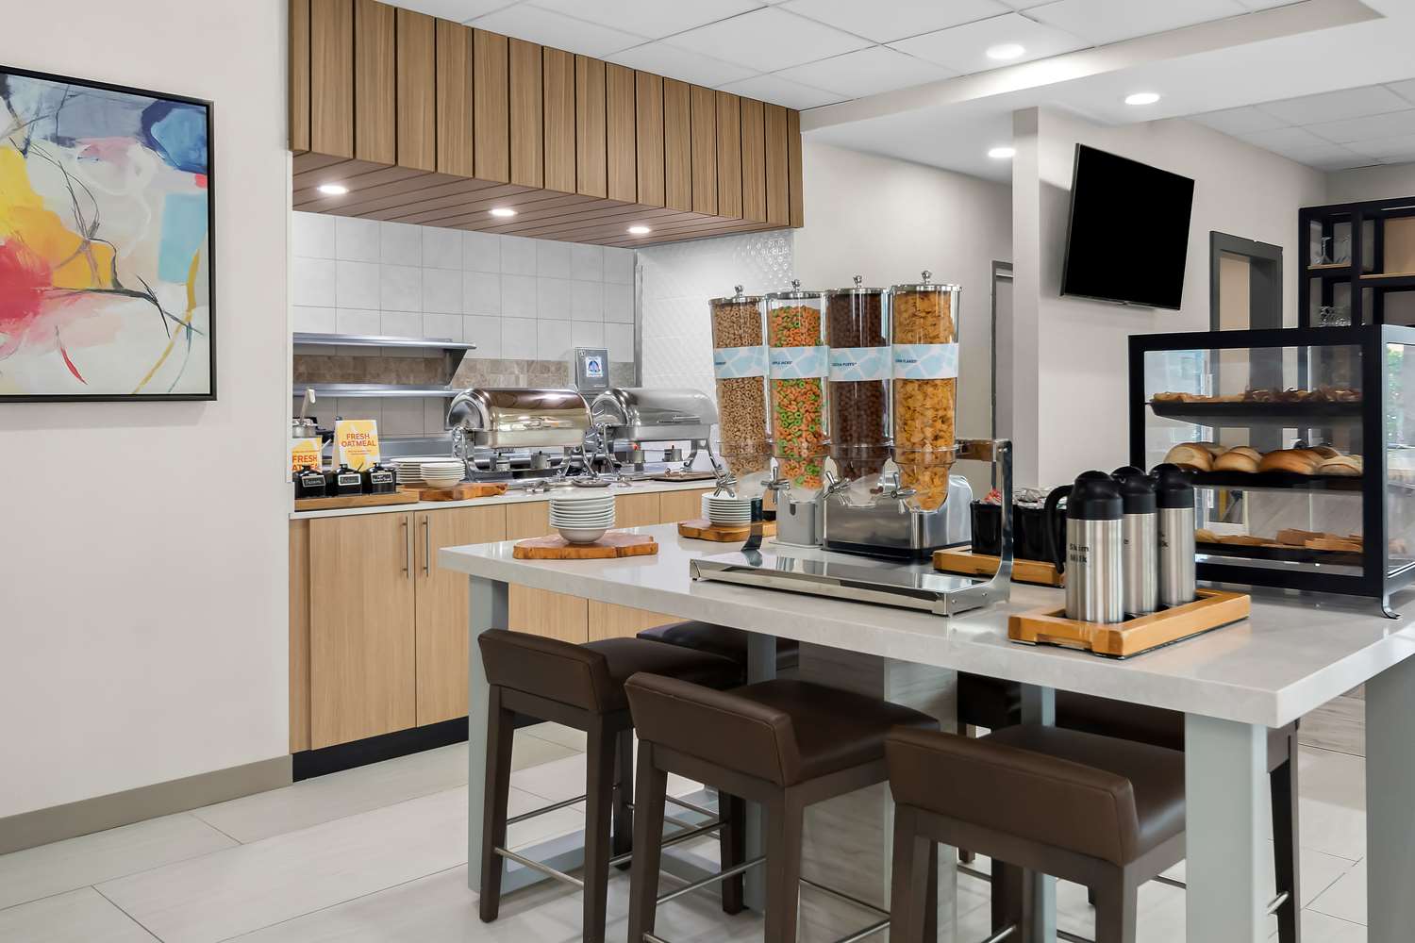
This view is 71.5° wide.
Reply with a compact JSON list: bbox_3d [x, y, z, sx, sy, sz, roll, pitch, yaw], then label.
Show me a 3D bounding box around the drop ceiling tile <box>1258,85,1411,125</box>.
[{"bbox_3d":[2.985,-1.732,4.650,0.600,0.020,0.600,-3,4,-45],"label":"drop ceiling tile"}]

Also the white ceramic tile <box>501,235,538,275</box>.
[{"bbox_3d":[-0.906,-1.042,4.737,0.197,0.190,0.010,-2,4,-41],"label":"white ceramic tile"}]

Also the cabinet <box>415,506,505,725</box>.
[{"bbox_3d":[-1.114,0.526,3.941,0.380,0.800,0.550,-3,4,-42],"label":"cabinet"}]

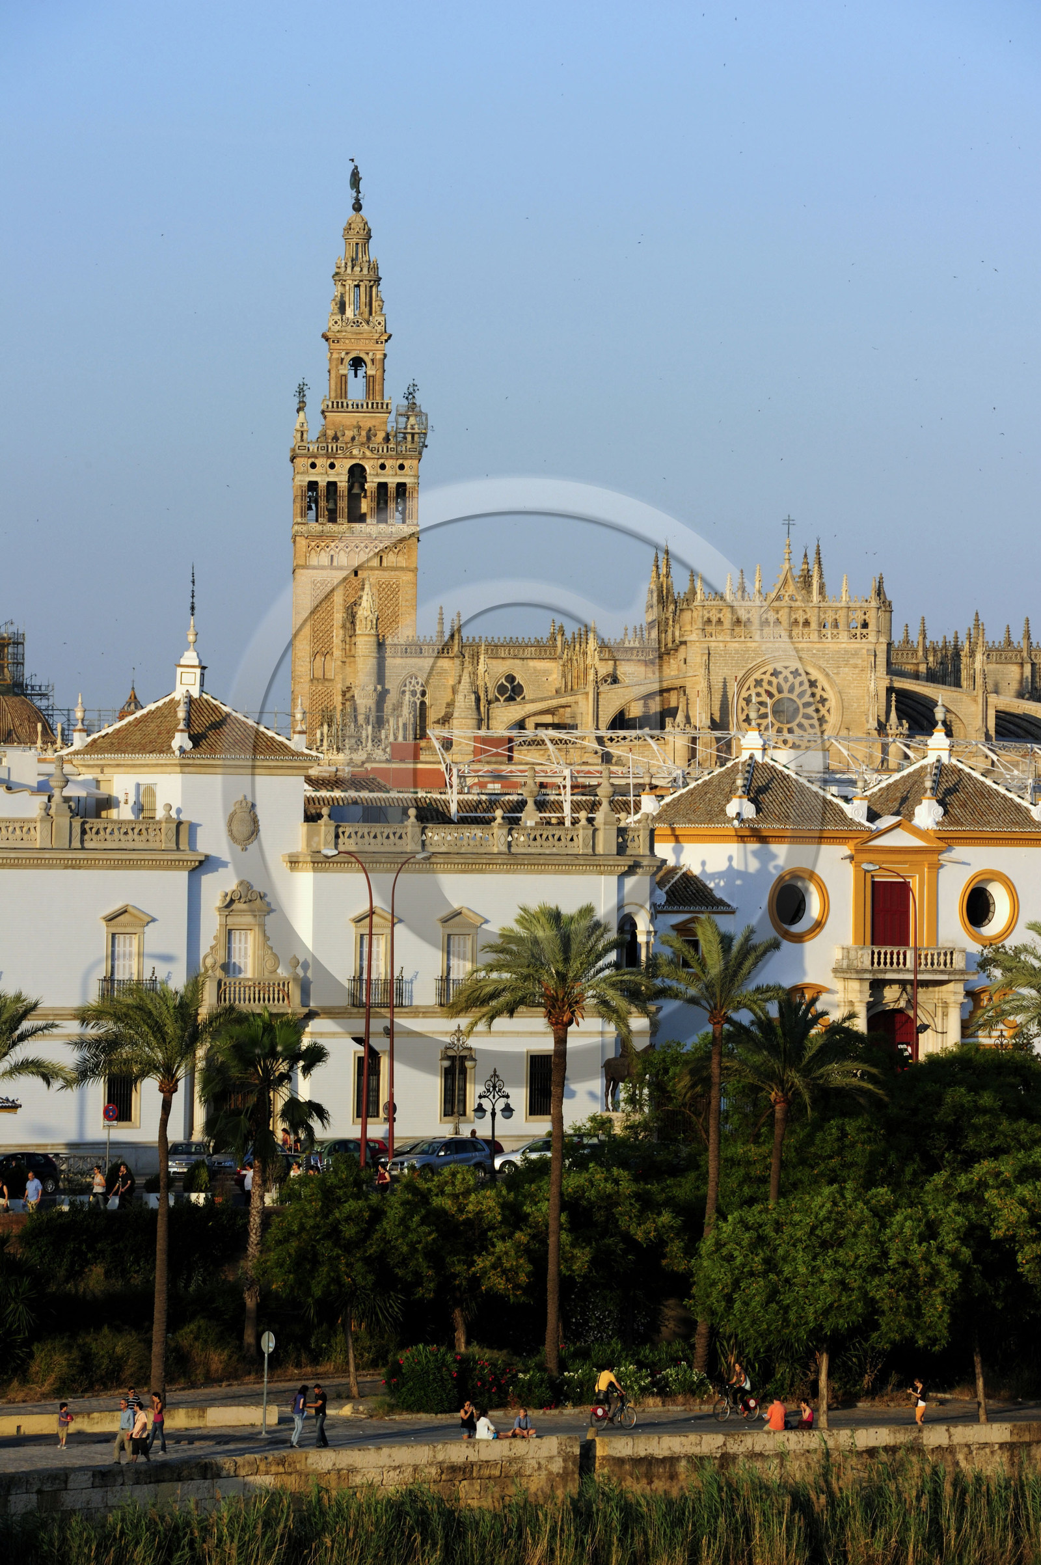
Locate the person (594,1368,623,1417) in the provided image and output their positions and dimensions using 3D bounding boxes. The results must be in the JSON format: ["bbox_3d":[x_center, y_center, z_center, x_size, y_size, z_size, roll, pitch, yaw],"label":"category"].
[{"bbox_3d":[2.560,17.436,229.000,0.780,1.550,0.520,2,-2,-42],"label":"person"}]

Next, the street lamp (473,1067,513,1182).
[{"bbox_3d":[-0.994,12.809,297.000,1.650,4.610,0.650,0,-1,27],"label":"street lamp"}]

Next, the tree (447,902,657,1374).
[{"bbox_3d":[0.931,10.661,240.000,6.300,14.200,6.200,1,-1,0],"label":"tree"}]

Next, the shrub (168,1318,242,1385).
[{"bbox_3d":[-9.691,17.492,247.000,2.300,2.000,2.100,0,-2,0],"label":"shrub"}]

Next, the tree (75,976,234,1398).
[{"bbox_3d":[-10.658,11.943,234.000,4.700,12.500,4.700,0,-2,0],"label":"tree"}]

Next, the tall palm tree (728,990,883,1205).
[{"bbox_3d":[9.334,11.948,264.000,5.200,10.000,5.200,0,-2,0],"label":"tall palm tree"}]

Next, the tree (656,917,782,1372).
[{"bbox_3d":[5.931,10.979,243.000,4.300,13.860,4.300,1,-1,0],"label":"tree"}]

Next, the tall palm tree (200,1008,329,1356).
[{"bbox_3d":[-7.660,12.026,241.000,3.900,10.520,3.800,1,-1,0],"label":"tall palm tree"}]

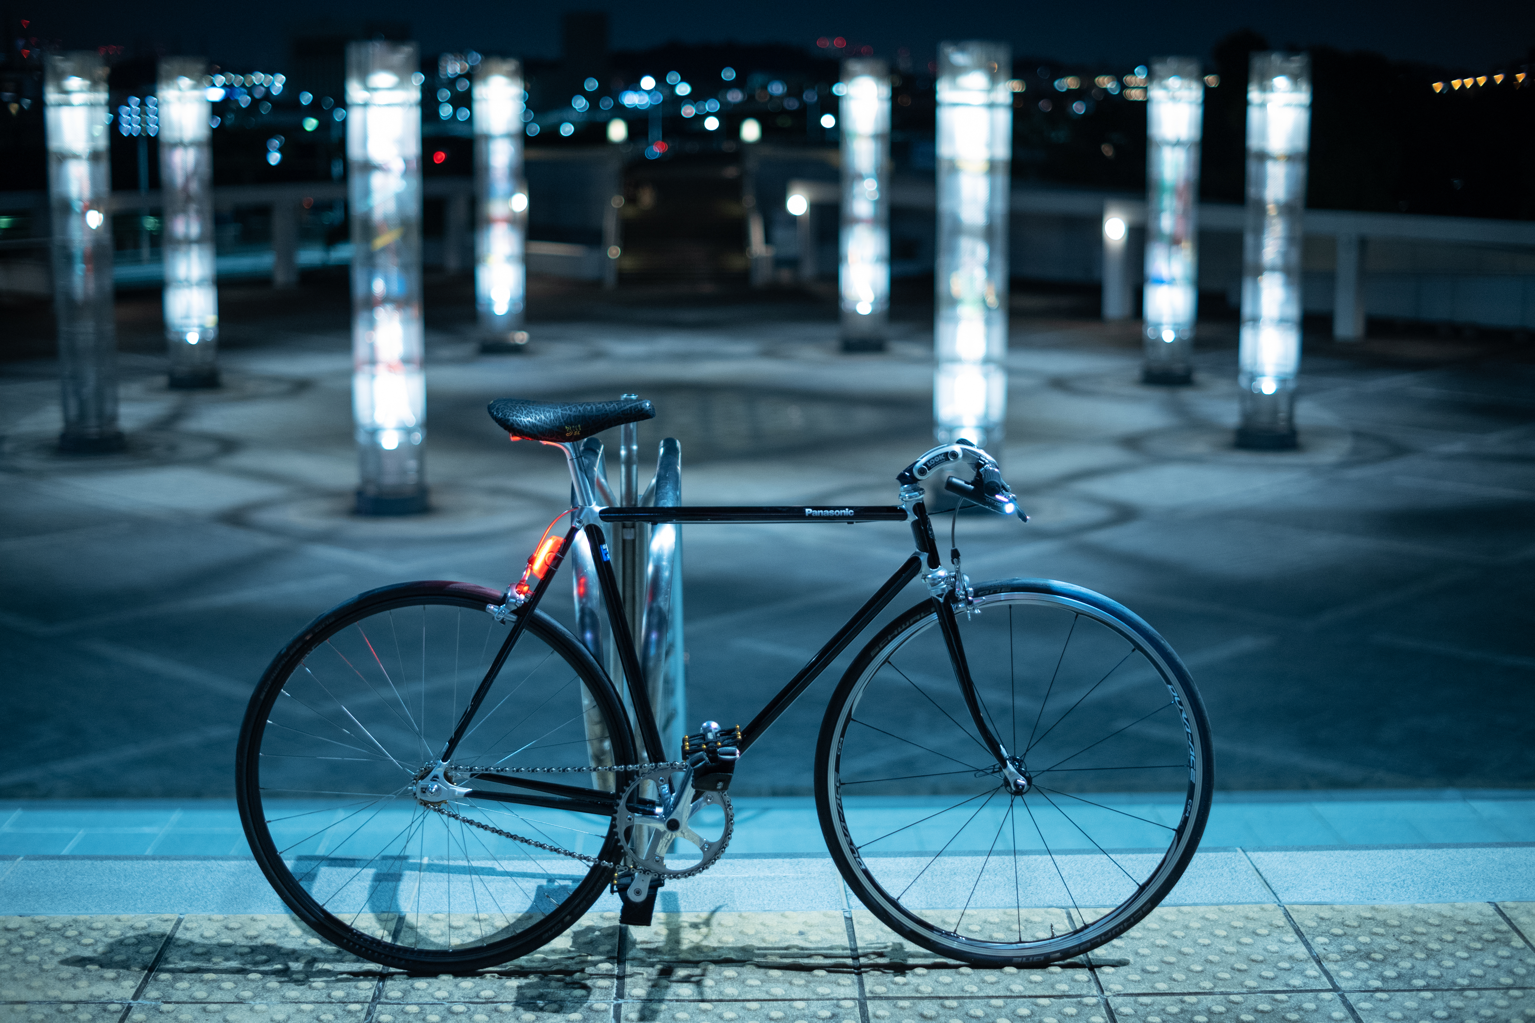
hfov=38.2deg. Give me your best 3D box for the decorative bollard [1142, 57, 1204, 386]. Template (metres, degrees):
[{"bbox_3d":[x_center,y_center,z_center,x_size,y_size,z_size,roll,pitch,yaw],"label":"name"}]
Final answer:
[{"bbox_3d":[5.001,-3.570,27.546,0.655,3.970,0.655,2,11,10],"label":"decorative bollard"}]

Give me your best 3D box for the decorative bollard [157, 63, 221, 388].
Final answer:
[{"bbox_3d":[-7.063,-3.505,27.139,0.655,3.970,0.655,-3,11,-14],"label":"decorative bollard"}]

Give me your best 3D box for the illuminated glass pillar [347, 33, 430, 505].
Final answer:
[{"bbox_3d":[-3.238,-1.936,18.878,0.655,3.970,0.655,-2,11,-10],"label":"illuminated glass pillar"}]

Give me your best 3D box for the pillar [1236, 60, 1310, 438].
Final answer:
[{"bbox_3d":[5.171,-2.640,22.637,0.655,3.970,0.655,2,11,13],"label":"pillar"}]

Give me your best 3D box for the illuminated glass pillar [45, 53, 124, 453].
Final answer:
[{"bbox_3d":[-6.892,-2.574,22.230,0.655,3.970,0.655,-3,11,-17],"label":"illuminated glass pillar"}]

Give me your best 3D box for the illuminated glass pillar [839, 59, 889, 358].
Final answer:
[{"bbox_3d":[1.347,-4.208,30.899,0.655,3.970,0.655,1,11,2],"label":"illuminated glass pillar"}]

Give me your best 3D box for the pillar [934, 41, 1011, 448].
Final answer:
[{"bbox_3d":[1.759,-1.963,19.046,0.655,3.970,0.655,1,11,5],"label":"pillar"}]

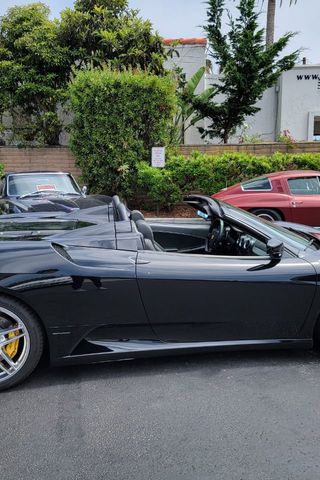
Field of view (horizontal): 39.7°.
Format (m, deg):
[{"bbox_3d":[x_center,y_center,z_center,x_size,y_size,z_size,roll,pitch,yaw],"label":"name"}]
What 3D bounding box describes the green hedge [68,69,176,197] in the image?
[{"bbox_3d":[-0.932,-2.315,10.965,2.600,3.400,1.400,0,10,0],"label":"green hedge"}]

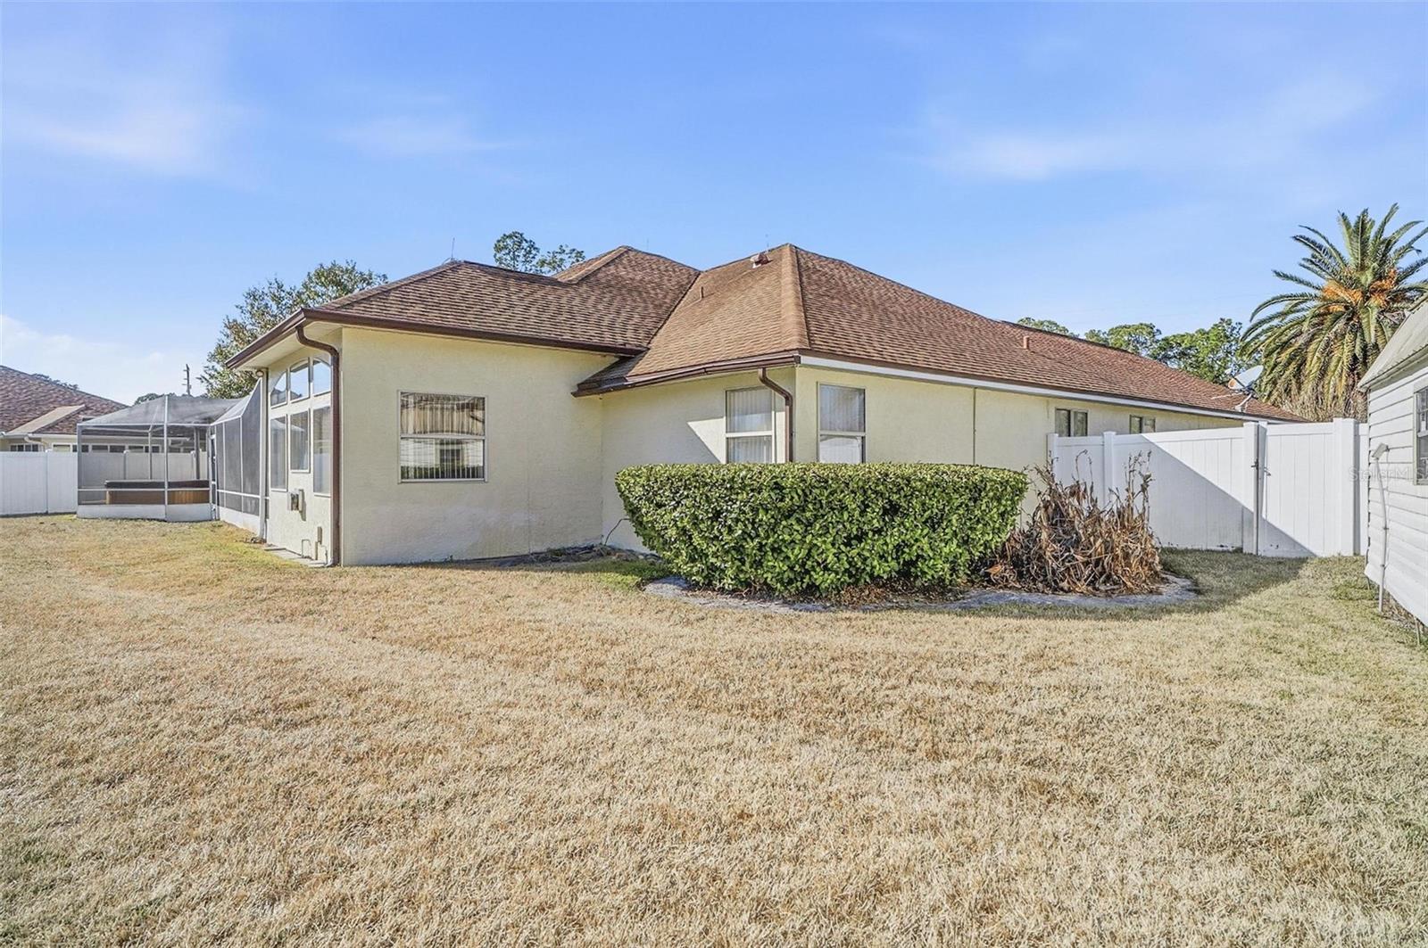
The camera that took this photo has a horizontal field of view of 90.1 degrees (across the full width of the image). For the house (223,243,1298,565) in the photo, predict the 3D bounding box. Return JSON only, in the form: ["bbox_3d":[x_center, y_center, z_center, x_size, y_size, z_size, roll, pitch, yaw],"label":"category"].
[{"bbox_3d":[2.411,-2.562,21.209,27.571,7.293,18.635,-1,1,-40],"label":"house"}]

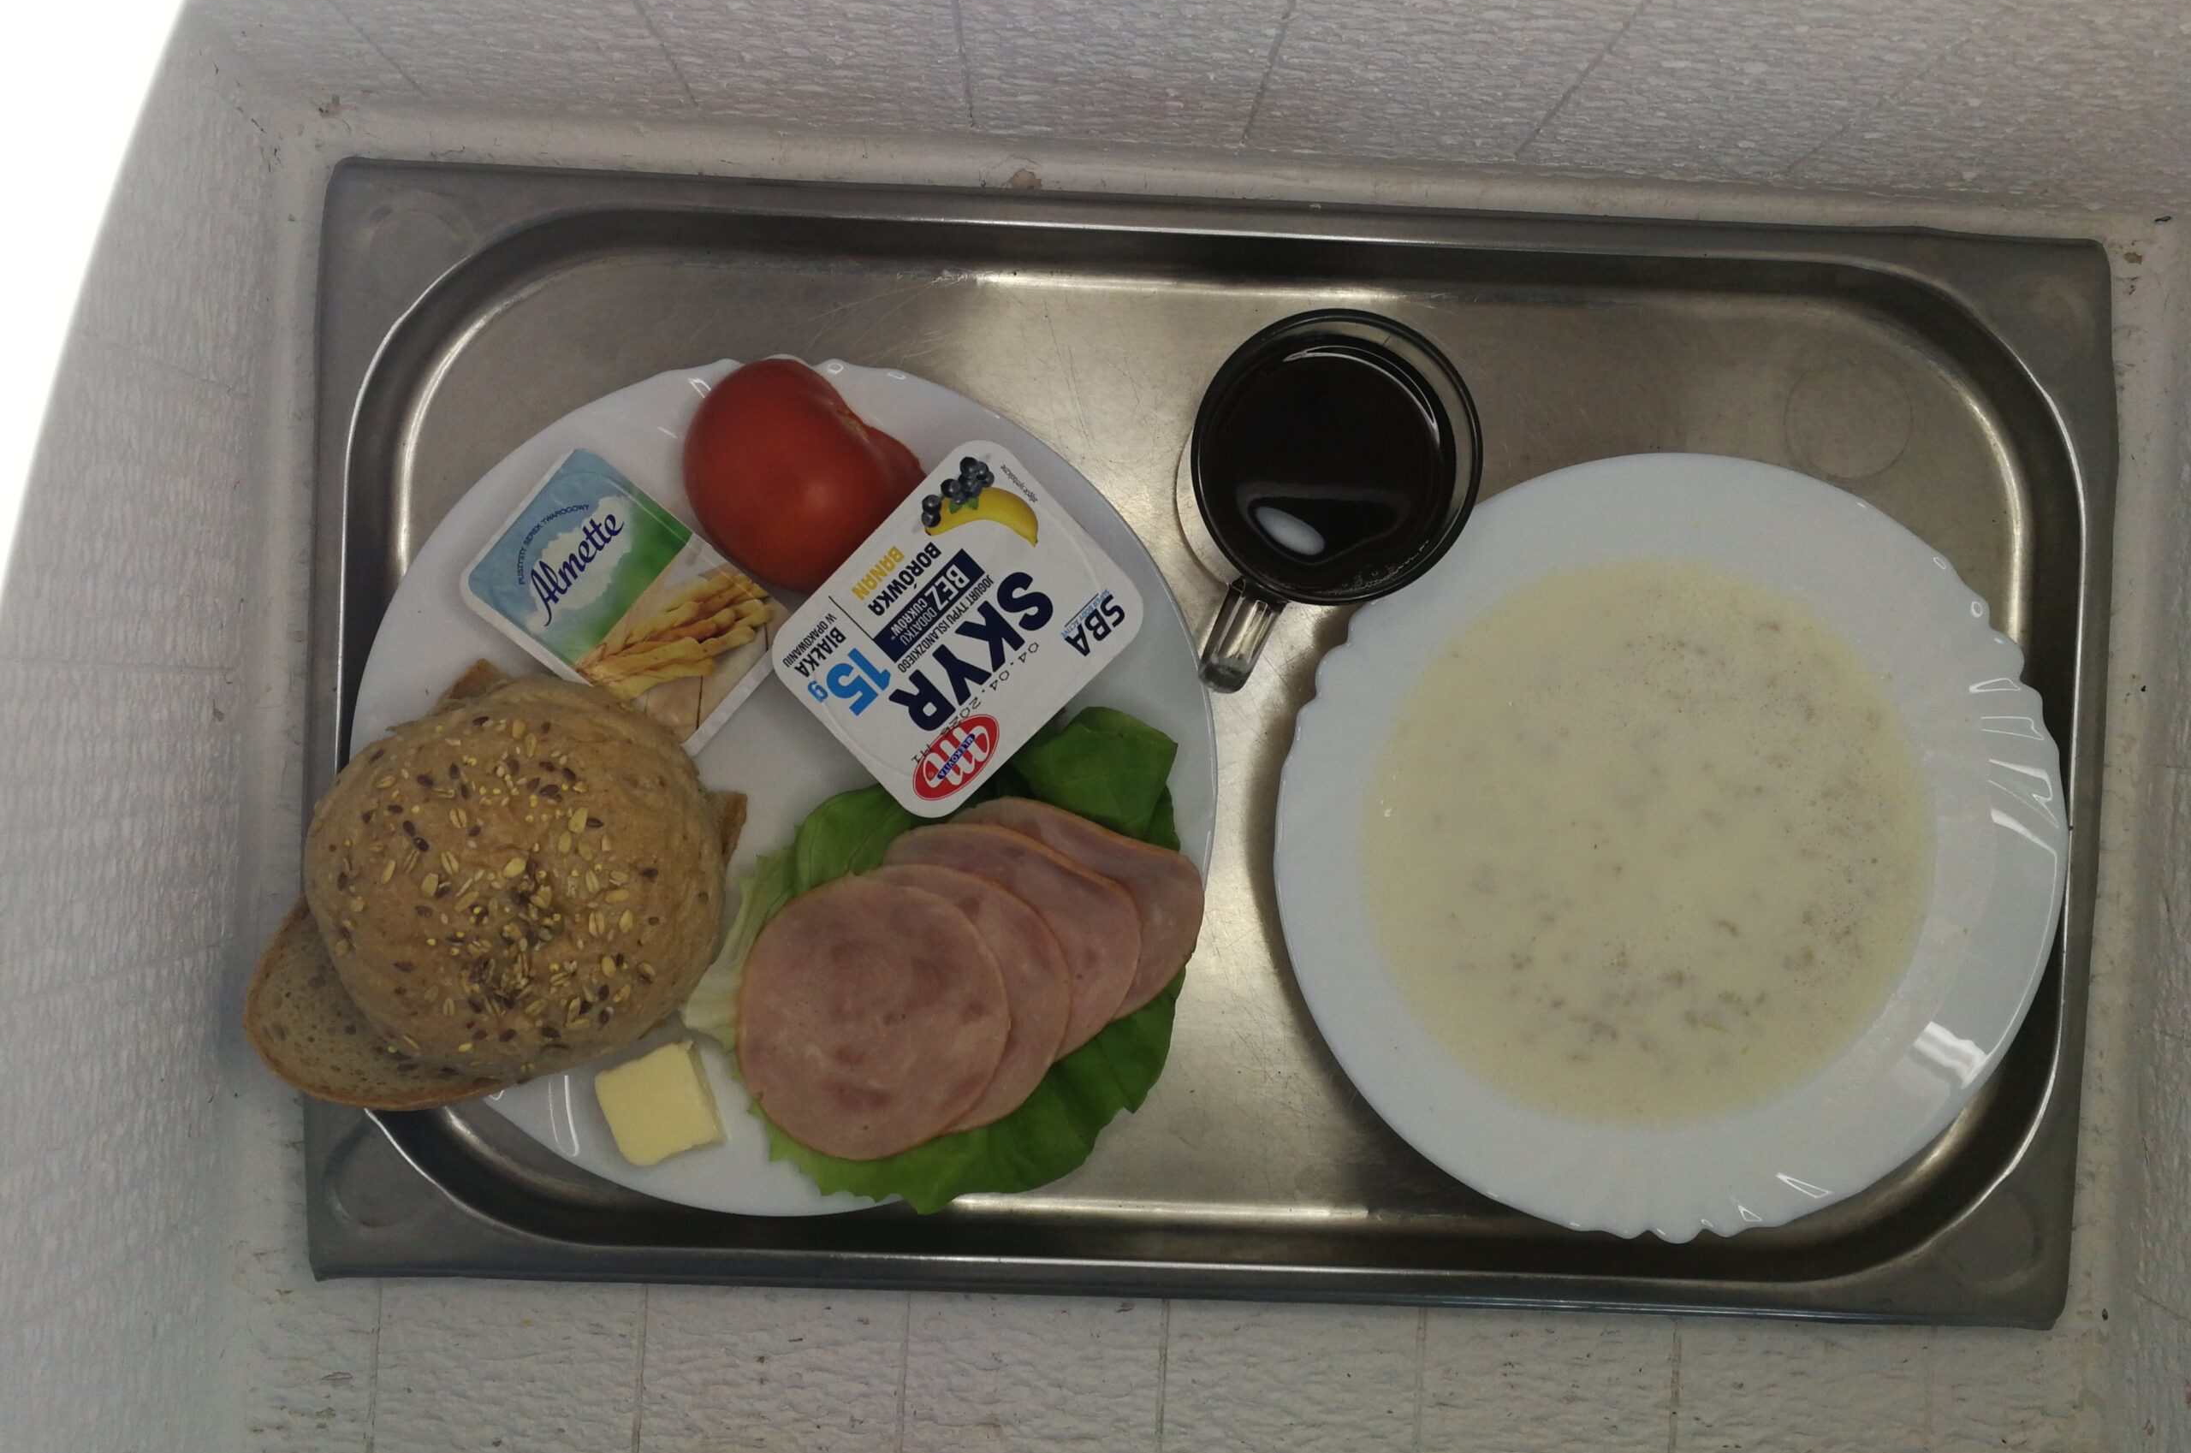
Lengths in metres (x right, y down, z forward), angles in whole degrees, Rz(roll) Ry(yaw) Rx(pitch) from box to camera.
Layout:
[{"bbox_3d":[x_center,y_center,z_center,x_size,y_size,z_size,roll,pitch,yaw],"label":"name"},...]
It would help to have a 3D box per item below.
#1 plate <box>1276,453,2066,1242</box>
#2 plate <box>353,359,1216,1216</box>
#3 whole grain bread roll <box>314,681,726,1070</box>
[{"bbox_3d":[0.168,0.034,0.514,0.231,0.035,0.231,0,91,-1],"label":"plate"},{"bbox_3d":[-0.091,0.018,0.509,0.250,0.024,0.250,0,91,-1],"label":"plate"},{"bbox_3d":[-0.156,0.040,0.461,0.114,0.053,0.109,0,91,-1],"label":"whole grain bread roll"}]

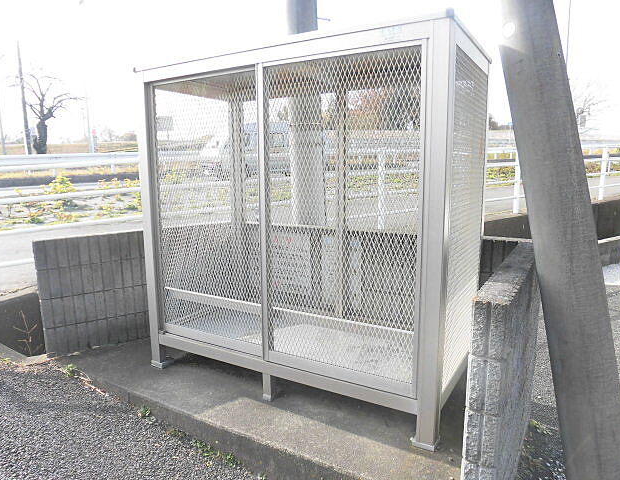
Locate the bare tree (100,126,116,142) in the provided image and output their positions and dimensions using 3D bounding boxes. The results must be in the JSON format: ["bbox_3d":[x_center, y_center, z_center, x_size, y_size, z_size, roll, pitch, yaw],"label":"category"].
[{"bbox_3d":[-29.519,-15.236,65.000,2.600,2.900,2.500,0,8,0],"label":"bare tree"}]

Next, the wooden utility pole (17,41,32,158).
[{"bbox_3d":[-16.069,-7.353,25.000,0.320,7.000,0.320,0,8,0],"label":"wooden utility pole"}]

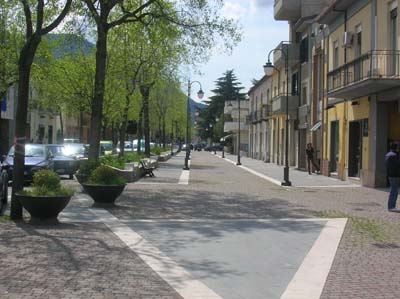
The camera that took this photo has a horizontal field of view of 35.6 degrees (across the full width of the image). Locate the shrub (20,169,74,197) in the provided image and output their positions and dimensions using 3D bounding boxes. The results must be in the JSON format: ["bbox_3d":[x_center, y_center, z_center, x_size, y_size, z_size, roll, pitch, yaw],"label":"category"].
[{"bbox_3d":[-3.232,0.701,13.144,1.120,0.560,1.100,0,0,-1],"label":"shrub"}]

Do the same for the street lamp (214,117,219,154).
[{"bbox_3d":[2.158,-1.914,98.972,1.100,5.450,0.420,0,0,-1],"label":"street lamp"}]

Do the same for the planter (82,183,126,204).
[{"bbox_3d":[-2.560,1.197,16.798,1.200,0.570,1.200,0,0,-1],"label":"planter"}]

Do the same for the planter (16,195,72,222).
[{"bbox_3d":[-3.274,1.226,13.148,1.200,0.570,1.200,0,0,-1],"label":"planter"}]

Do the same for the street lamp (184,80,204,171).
[{"bbox_3d":[-0.394,-1.418,38.582,1.100,5.450,0.420,0,0,-1],"label":"street lamp"}]

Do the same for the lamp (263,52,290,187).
[{"bbox_3d":[3.136,-1.293,24.872,1.100,5.450,0.420,0,0,-1],"label":"lamp"}]

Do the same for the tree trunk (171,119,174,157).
[{"bbox_3d":[-3.618,-1.553,82.000,0.380,4.800,0.380,0,0,0],"label":"tree trunk"}]

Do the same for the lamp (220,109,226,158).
[{"bbox_3d":[2.469,-1.709,74.472,1.100,5.450,0.420,0,0,-1],"label":"lamp"}]

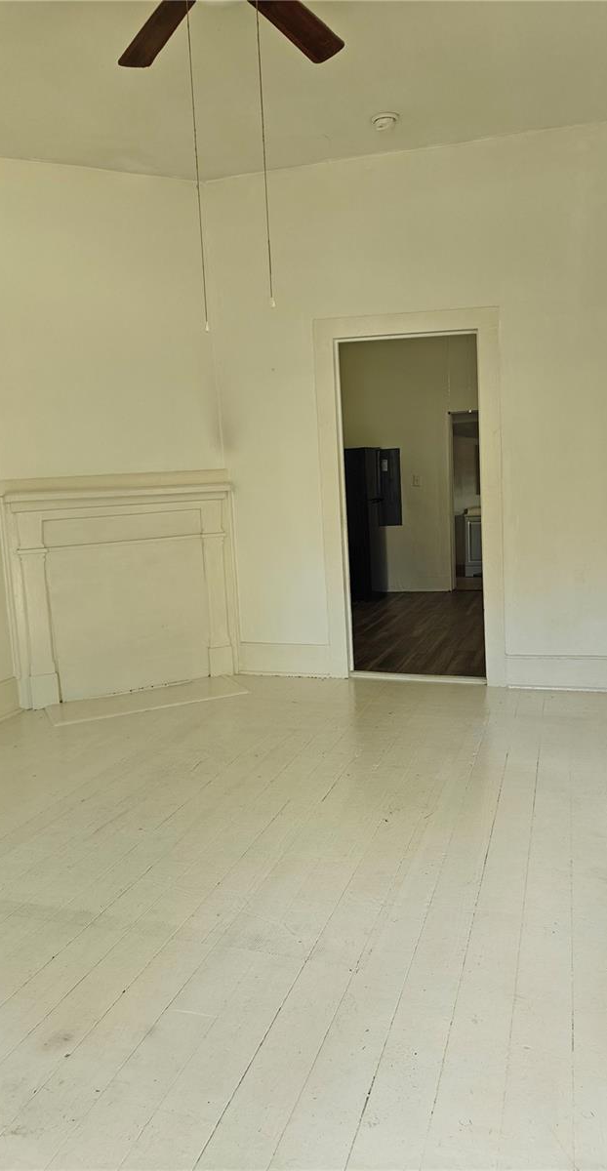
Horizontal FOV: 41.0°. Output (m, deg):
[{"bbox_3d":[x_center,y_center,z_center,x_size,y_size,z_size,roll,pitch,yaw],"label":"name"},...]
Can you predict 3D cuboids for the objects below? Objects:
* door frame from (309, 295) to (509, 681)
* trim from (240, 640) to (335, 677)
[{"bbox_3d":[0.659,-0.502,4.949,1.094,2.213,0.130,0,8,18],"label":"door frame"},{"bbox_3d":[-0.133,0.490,5.297,0.643,0.215,0.030,0,8,18],"label":"trim"}]

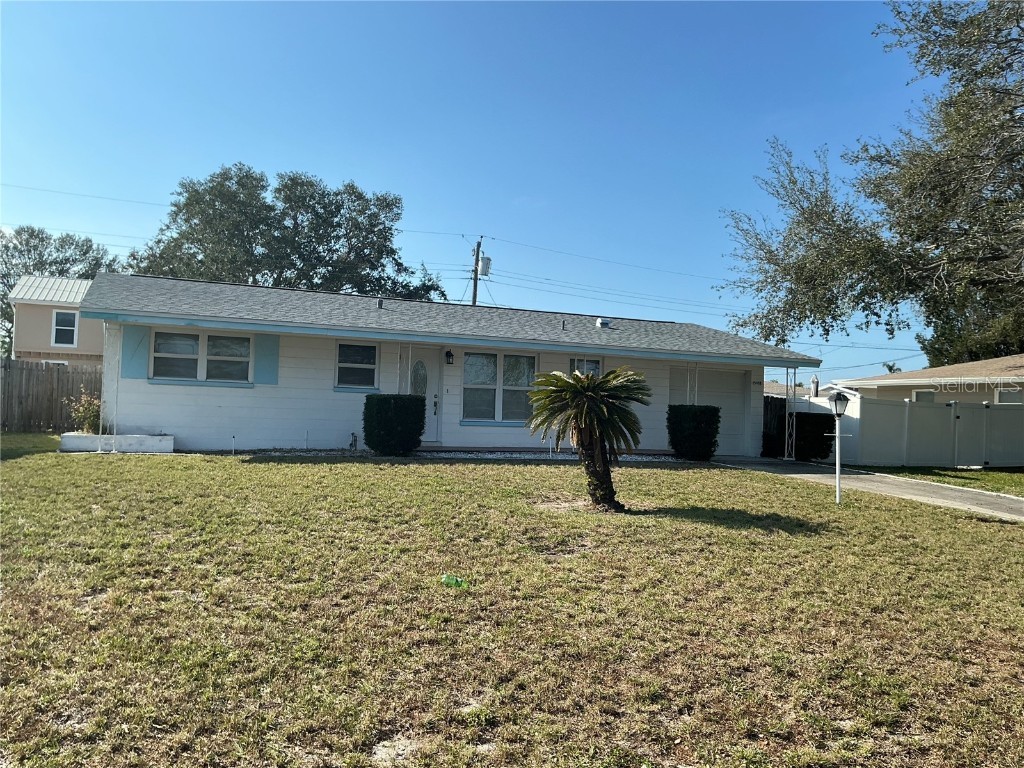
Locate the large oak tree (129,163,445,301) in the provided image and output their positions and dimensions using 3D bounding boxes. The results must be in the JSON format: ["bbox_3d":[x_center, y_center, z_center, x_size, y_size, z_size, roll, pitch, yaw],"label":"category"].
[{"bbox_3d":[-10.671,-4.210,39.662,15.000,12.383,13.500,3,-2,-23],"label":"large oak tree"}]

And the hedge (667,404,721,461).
[{"bbox_3d":[3.936,1.064,17.964,0.920,1.210,0.850,3,-2,-23],"label":"hedge"}]

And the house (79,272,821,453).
[{"bbox_3d":[-1.879,-0.274,21.491,15.900,3.720,10.200,3,-2,-23],"label":"house"}]

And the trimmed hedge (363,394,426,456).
[{"bbox_3d":[-2.195,0.780,15.470,1.020,1.170,0.880,3,-2,-23],"label":"trimmed hedge"}]

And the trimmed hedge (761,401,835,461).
[{"bbox_3d":[7.279,1.315,20.794,1.150,1.200,1.100,3,-2,-23],"label":"trimmed hedge"}]

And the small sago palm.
[{"bbox_3d":[0.950,0.705,10.150,1.540,1.760,1.500,2,-2,0],"label":"small sago palm"}]

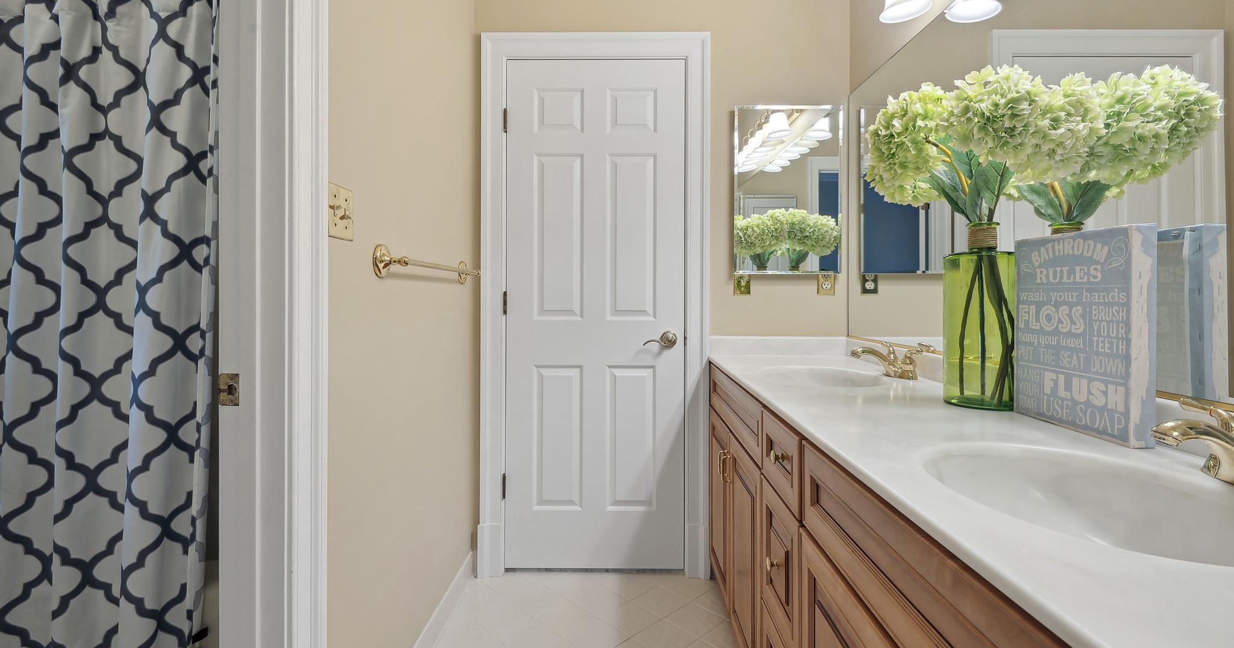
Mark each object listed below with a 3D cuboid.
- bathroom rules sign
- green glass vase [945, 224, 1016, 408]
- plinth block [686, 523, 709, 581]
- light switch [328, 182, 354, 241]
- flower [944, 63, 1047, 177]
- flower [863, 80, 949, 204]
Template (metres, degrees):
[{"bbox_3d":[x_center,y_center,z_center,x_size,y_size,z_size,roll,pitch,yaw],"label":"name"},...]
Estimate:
[{"bbox_3d":[0.847,0.013,1.012,0.038,0.356,0.279,0,1,3],"label":"bathroom rules sign"},{"bbox_3d":[0.824,-0.024,1.237,0.147,0.408,0.147,0,1,0],"label":"green glass vase"},{"bbox_3d":[0.319,0.893,2.160,0.091,0.205,0.042,0,1,1],"label":"plinth block"},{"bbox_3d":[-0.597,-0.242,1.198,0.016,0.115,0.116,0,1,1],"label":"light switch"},{"bbox_3d":[0.743,-0.400,1.085,0.188,0.192,0.185,1,2,34],"label":"flower"},{"bbox_3d":[0.668,-0.412,1.255,0.185,0.245,0.190,1,2,24],"label":"flower"}]

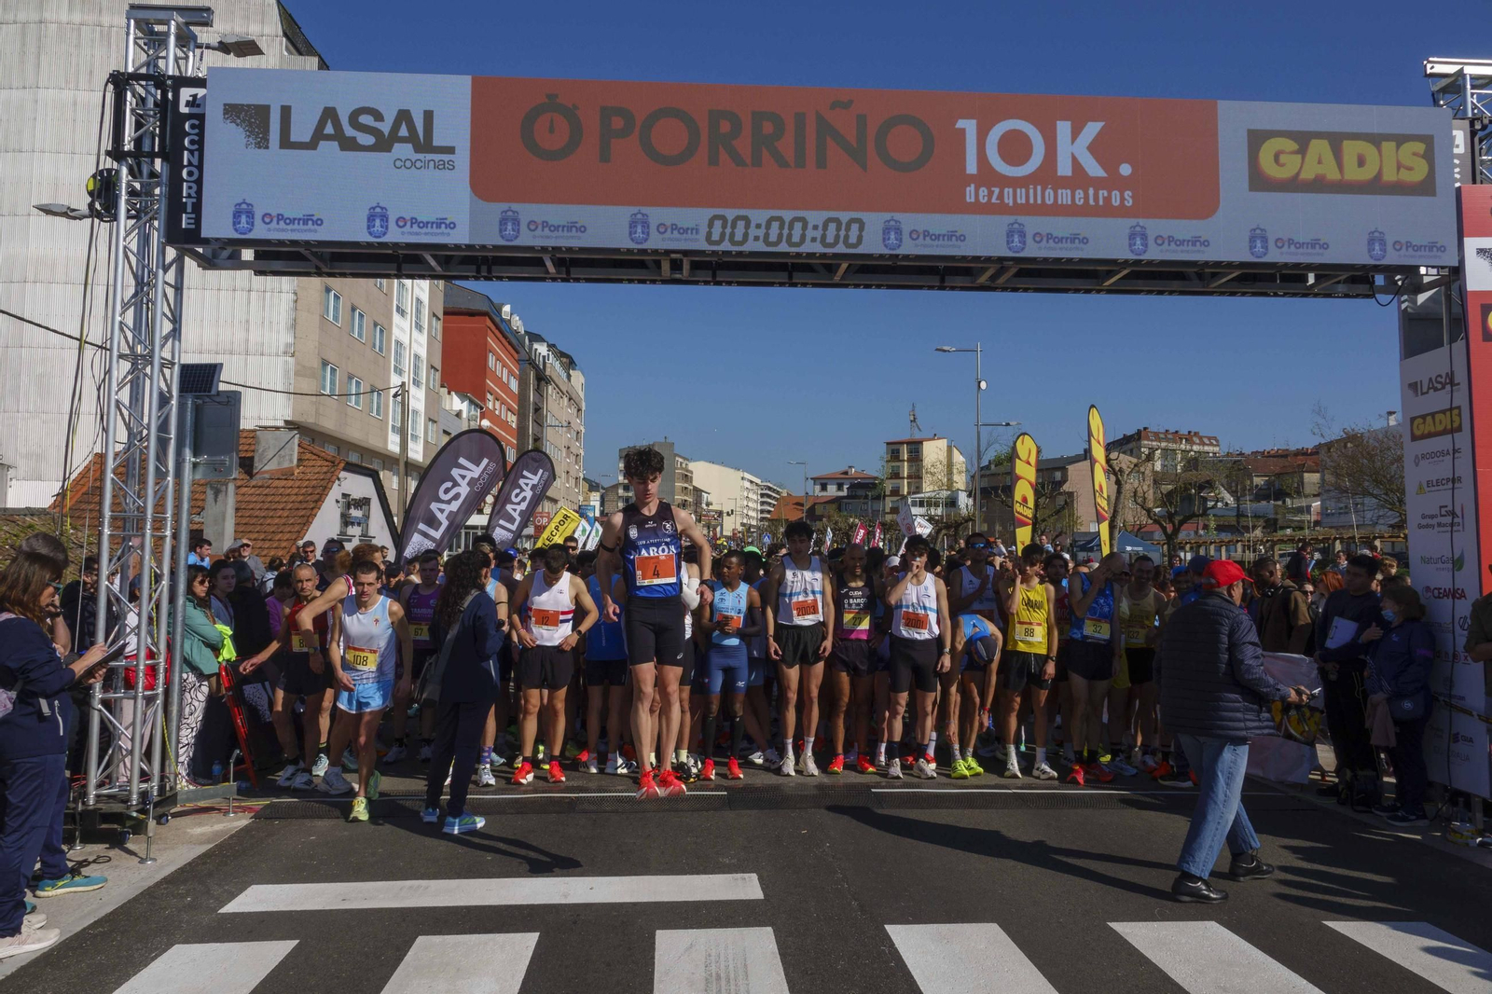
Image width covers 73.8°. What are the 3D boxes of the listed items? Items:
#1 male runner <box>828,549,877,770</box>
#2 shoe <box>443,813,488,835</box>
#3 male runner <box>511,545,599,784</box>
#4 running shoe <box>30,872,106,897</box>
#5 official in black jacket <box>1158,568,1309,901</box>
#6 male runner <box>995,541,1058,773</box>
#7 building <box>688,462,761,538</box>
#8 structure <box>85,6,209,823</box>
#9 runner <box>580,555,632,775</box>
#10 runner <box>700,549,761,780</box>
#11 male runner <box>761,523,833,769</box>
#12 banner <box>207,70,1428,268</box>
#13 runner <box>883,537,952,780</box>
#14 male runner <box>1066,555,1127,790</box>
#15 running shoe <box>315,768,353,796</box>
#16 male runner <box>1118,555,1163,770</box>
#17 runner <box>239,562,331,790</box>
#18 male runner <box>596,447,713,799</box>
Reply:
[{"bbox_3d":[0.843,1.259,7.885,0.500,1.777,0.330,0,-4,3],"label":"male runner"},{"bbox_3d":[-1.695,1.936,5.963,0.270,0.108,0.100,4,-5,-40],"label":"shoe"},{"bbox_3d":[-1.407,1.226,7.320,0.630,1.750,0.420,0,-4,-1],"label":"male runner"},{"bbox_3d":[-3.333,1.880,4.894,0.290,0.105,0.105,2,-4,-27],"label":"running shoe"},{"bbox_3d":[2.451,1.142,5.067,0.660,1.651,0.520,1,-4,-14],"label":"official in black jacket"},{"bbox_3d":[2.185,1.255,7.763,0.480,1.780,0.330,0,-4,7],"label":"male runner"},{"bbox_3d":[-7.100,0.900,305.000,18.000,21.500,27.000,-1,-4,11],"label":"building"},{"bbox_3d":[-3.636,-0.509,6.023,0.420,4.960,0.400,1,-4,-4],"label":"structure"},{"bbox_3d":[-1.080,1.295,7.857,0.480,1.686,0.330,0,-4,0],"label":"runner"},{"bbox_3d":[-0.117,1.268,7.678,0.470,1.724,0.360,0,-4,5],"label":"runner"},{"bbox_3d":[0.389,1.141,7.550,0.530,1.880,0.360,1,-4,-6],"label":"male runner"},{"bbox_3d":[0.640,-1.944,5.980,7.500,1.000,0.100,1,-4,-4],"label":"banner"},{"bbox_3d":[1.324,1.225,7.749,0.520,1.832,0.360,0,-4,5],"label":"runner"},{"bbox_3d":[2.638,1.275,7.560,0.470,1.716,0.380,0,-4,-3],"label":"male runner"},{"bbox_3d":[-2.925,2.015,7.061,0.110,0.120,0.290,3,-5,-37],"label":"running shoe"},{"bbox_3d":[3.152,1.316,7.968,0.480,1.694,0.340,-1,-4,12],"label":"male runner"},{"bbox_3d":[-3.321,1.291,7.200,0.600,1.630,0.420,0,-4,6],"label":"runner"},{"bbox_3d":[-0.444,0.609,4.860,0.570,1.700,0.400,1,-4,-4],"label":"male runner"}]

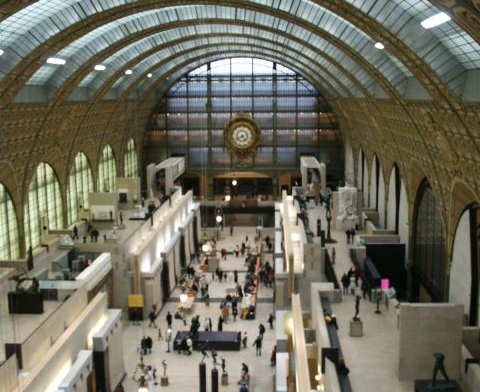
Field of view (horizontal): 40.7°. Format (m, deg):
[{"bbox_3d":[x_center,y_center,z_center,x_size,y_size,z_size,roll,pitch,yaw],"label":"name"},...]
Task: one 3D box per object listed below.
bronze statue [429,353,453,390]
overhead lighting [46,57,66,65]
[{"bbox_3d":[11.930,10.294,38.375,1.550,2.060,0.720,0,9,3],"label":"bronze statue"},{"bbox_3d":[-16.137,-11.890,56.907,0.600,0.400,3.000,0,9,3],"label":"overhead lighting"}]

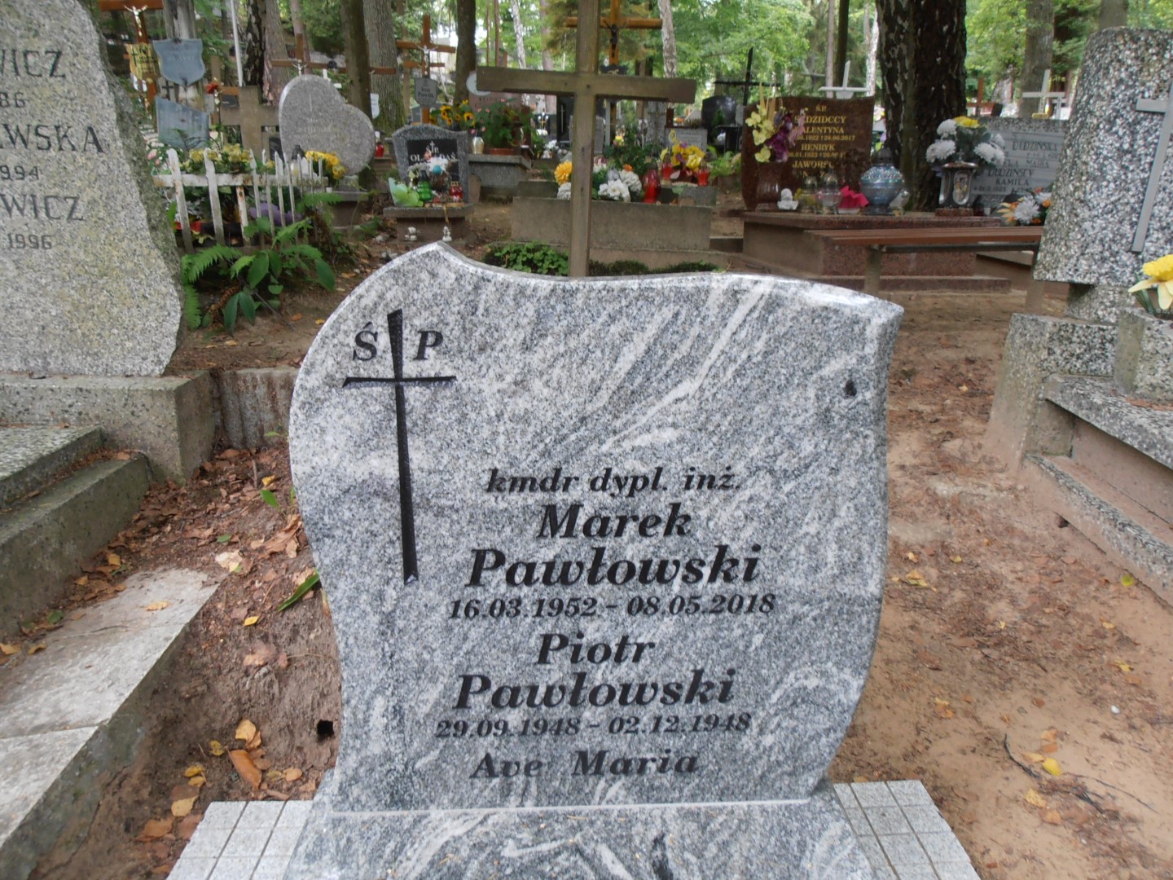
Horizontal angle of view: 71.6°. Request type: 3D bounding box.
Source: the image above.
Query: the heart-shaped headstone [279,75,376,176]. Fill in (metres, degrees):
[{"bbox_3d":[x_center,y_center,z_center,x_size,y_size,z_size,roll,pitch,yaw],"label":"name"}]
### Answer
[{"bbox_3d":[-1.594,-1.930,5.000,0.520,0.570,0.110,-1,17,-3],"label":"heart-shaped headstone"}]

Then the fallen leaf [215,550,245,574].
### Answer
[{"bbox_3d":[-0.715,0.236,1.630,0.046,0.016,0.050,-1,26,-3],"label":"fallen leaf"}]

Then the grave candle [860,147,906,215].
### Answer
[{"bbox_3d":[1.651,-1.439,4.530,0.240,0.345,0.240,-1,17,-3],"label":"grave candle"}]

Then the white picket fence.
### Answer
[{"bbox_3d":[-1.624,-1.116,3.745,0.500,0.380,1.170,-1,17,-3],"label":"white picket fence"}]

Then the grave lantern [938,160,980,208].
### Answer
[{"bbox_3d":[1.931,-1.319,4.220,0.130,0.232,0.130,-1,17,-3],"label":"grave lantern"}]

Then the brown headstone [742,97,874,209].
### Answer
[{"bbox_3d":[1.530,-1.978,5.600,0.850,0.740,0.090,-1,17,-3],"label":"brown headstone"}]

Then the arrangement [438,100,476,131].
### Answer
[{"bbox_3d":[-1.065,-2.654,6.700,0.290,0.270,0.250,-1,17,-3],"label":"arrangement"}]

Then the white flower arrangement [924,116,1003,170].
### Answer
[{"bbox_3d":[2.050,-1.604,4.400,0.330,0.260,0.250,-1,17,-3],"label":"white flower arrangement"}]

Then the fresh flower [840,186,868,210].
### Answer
[{"bbox_3d":[1.527,-1.381,4.650,0.130,0.120,0.110,-1,17,-3],"label":"fresh flower"}]

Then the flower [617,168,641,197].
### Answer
[{"bbox_3d":[0.252,-1.517,4.800,0.130,0.155,0.120,-1,17,-3],"label":"flower"}]

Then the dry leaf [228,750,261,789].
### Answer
[{"bbox_3d":[-0.501,0.473,1.188,0.030,0.015,0.060,-22,38,-32],"label":"dry leaf"}]

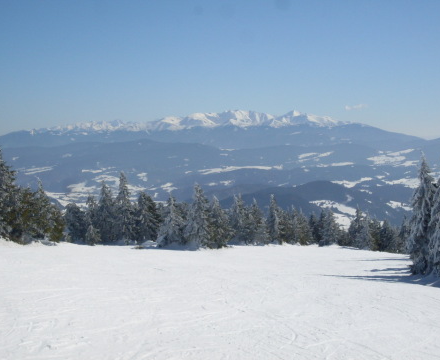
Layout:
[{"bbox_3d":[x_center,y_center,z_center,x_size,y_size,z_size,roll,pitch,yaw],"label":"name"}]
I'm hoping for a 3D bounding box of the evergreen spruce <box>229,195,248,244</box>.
[{"bbox_3d":[1.455,2.986,86.000,1.610,3.750,1.610,0,3,0],"label":"evergreen spruce"}]

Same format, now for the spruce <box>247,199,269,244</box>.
[{"bbox_3d":[2.910,3.178,86.000,1.610,3.520,1.610,0,3,0],"label":"spruce"}]

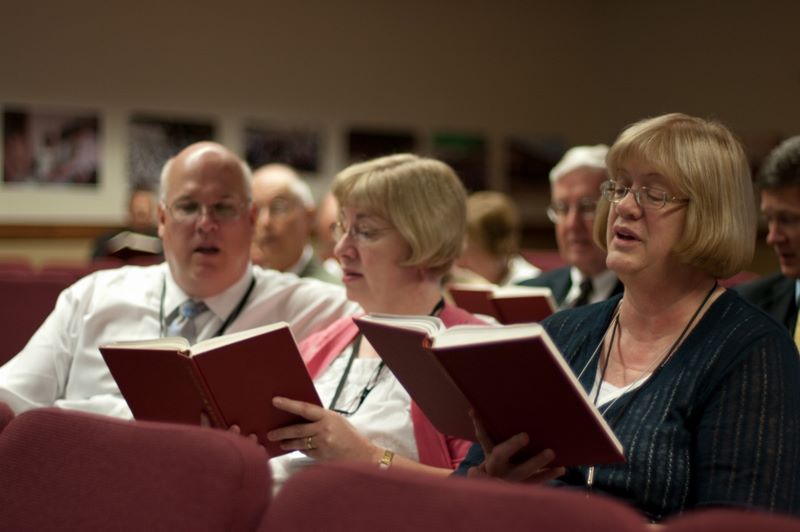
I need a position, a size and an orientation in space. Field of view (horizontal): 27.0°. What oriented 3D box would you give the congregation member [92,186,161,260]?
[{"bbox_3d":[-1.547,0.187,9.669,0.560,1.320,0.720,1,2,9],"label":"congregation member"}]

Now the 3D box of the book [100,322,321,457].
[{"bbox_3d":[-0.286,0.209,2.584,0.321,0.228,0.059,-7,36,19],"label":"book"}]

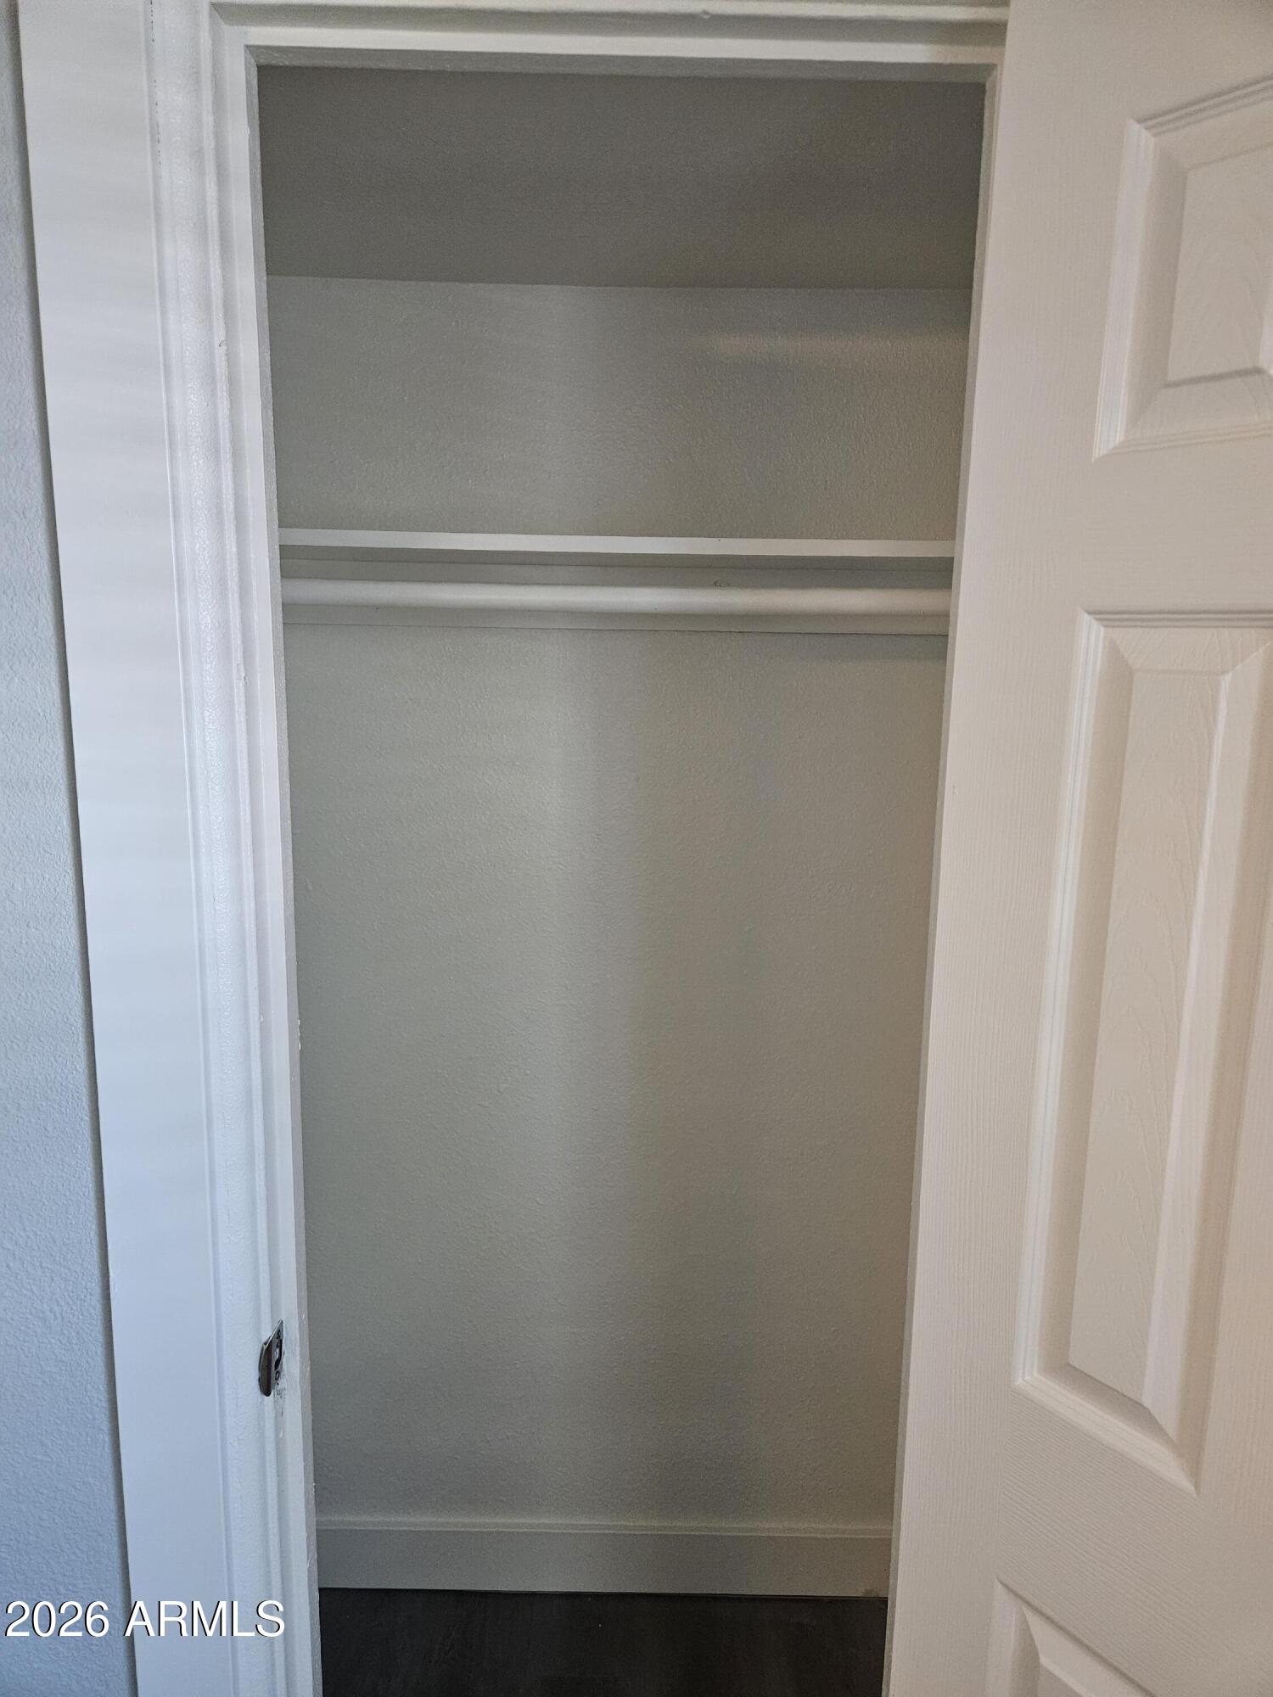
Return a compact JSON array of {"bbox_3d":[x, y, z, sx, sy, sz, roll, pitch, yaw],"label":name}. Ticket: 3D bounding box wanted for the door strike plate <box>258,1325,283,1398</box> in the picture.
[{"bbox_3d":[-0.340,0.478,1.051,0.009,0.054,0.041,1,10,0],"label":"door strike plate"}]

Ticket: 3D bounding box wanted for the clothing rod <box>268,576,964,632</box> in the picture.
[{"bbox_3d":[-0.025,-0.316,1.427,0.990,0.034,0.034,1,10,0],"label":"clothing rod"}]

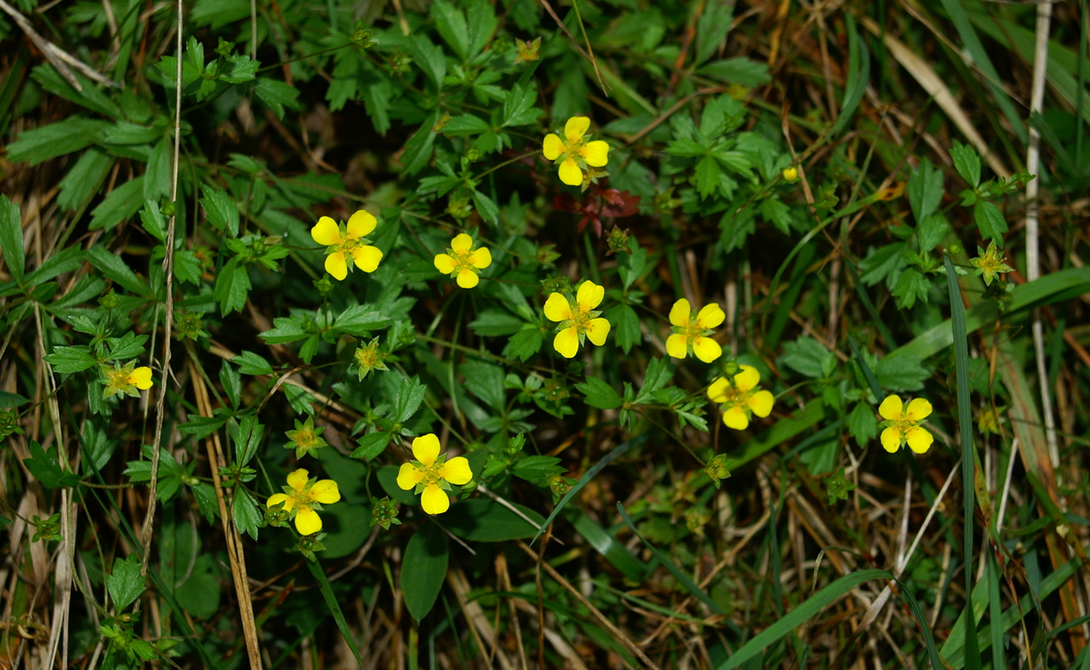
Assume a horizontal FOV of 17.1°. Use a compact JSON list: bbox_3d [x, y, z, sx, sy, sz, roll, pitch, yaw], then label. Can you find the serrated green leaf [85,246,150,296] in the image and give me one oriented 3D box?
[{"bbox_3d":[-0.061,-0.009,0.522,0.012,0.002,0.003,37,70,16],"label":"serrated green leaf"}]

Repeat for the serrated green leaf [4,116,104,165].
[{"bbox_3d":[-0.078,-0.031,0.580,0.016,0.003,0.006,-15,67,-6],"label":"serrated green leaf"}]

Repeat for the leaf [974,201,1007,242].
[{"bbox_3d":[0.063,-0.016,0.515,0.004,0.002,0.007,-25,69,-14],"label":"leaf"}]

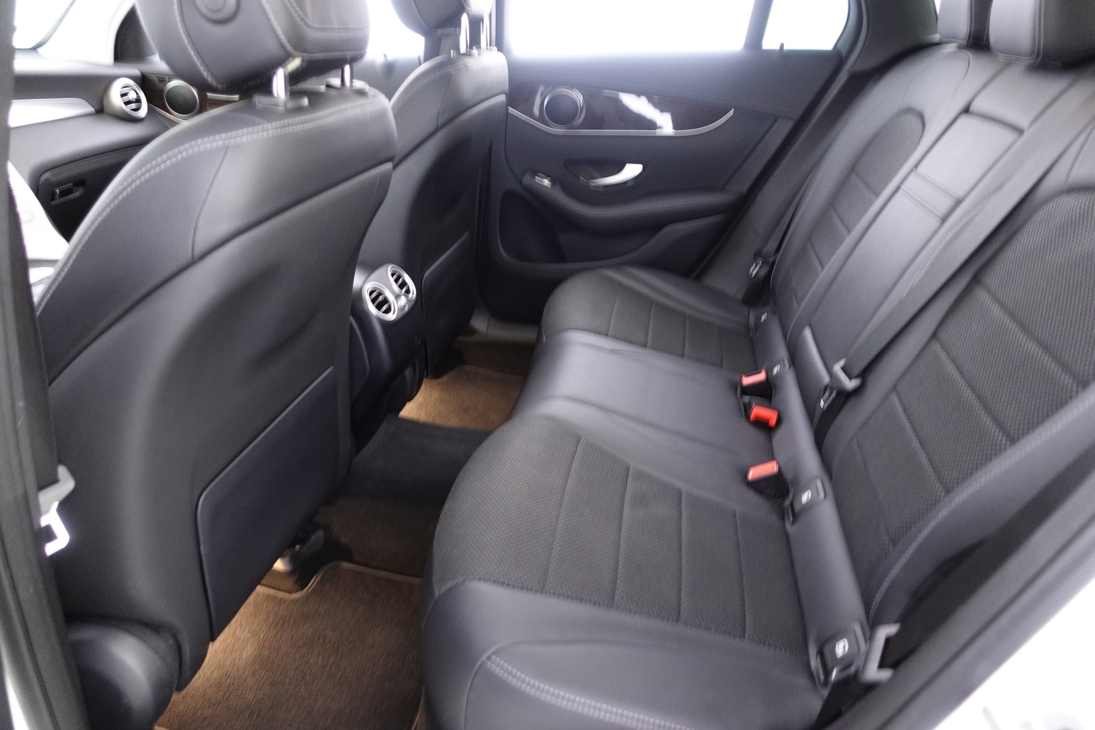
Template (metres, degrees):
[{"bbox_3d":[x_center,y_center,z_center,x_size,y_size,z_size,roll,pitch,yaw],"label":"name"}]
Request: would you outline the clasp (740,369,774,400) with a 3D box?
[{"bbox_3d":[0.394,0.041,1.365,0.044,0.048,0.026,-18,39,24],"label":"clasp"}]

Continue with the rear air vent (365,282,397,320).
[{"bbox_3d":[-0.280,-0.102,1.217,0.030,0.072,0.072,-26,18,21],"label":"rear air vent"}]

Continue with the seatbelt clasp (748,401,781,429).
[{"bbox_3d":[0.387,0.093,1.299,0.044,0.027,0.040,15,-2,20],"label":"seatbelt clasp"}]

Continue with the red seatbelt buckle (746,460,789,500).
[{"bbox_3d":[0.340,0.179,1.116,0.045,0.048,0.026,-26,18,23],"label":"red seatbelt buckle"}]

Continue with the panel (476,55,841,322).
[{"bbox_3d":[0.229,-0.410,1.800,0.840,0.670,0.130,4,26,9],"label":"panel"}]

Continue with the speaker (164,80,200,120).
[{"bbox_3d":[-0.965,-0.697,1.923,0.100,0.100,0.025,4,26,9],"label":"speaker"}]

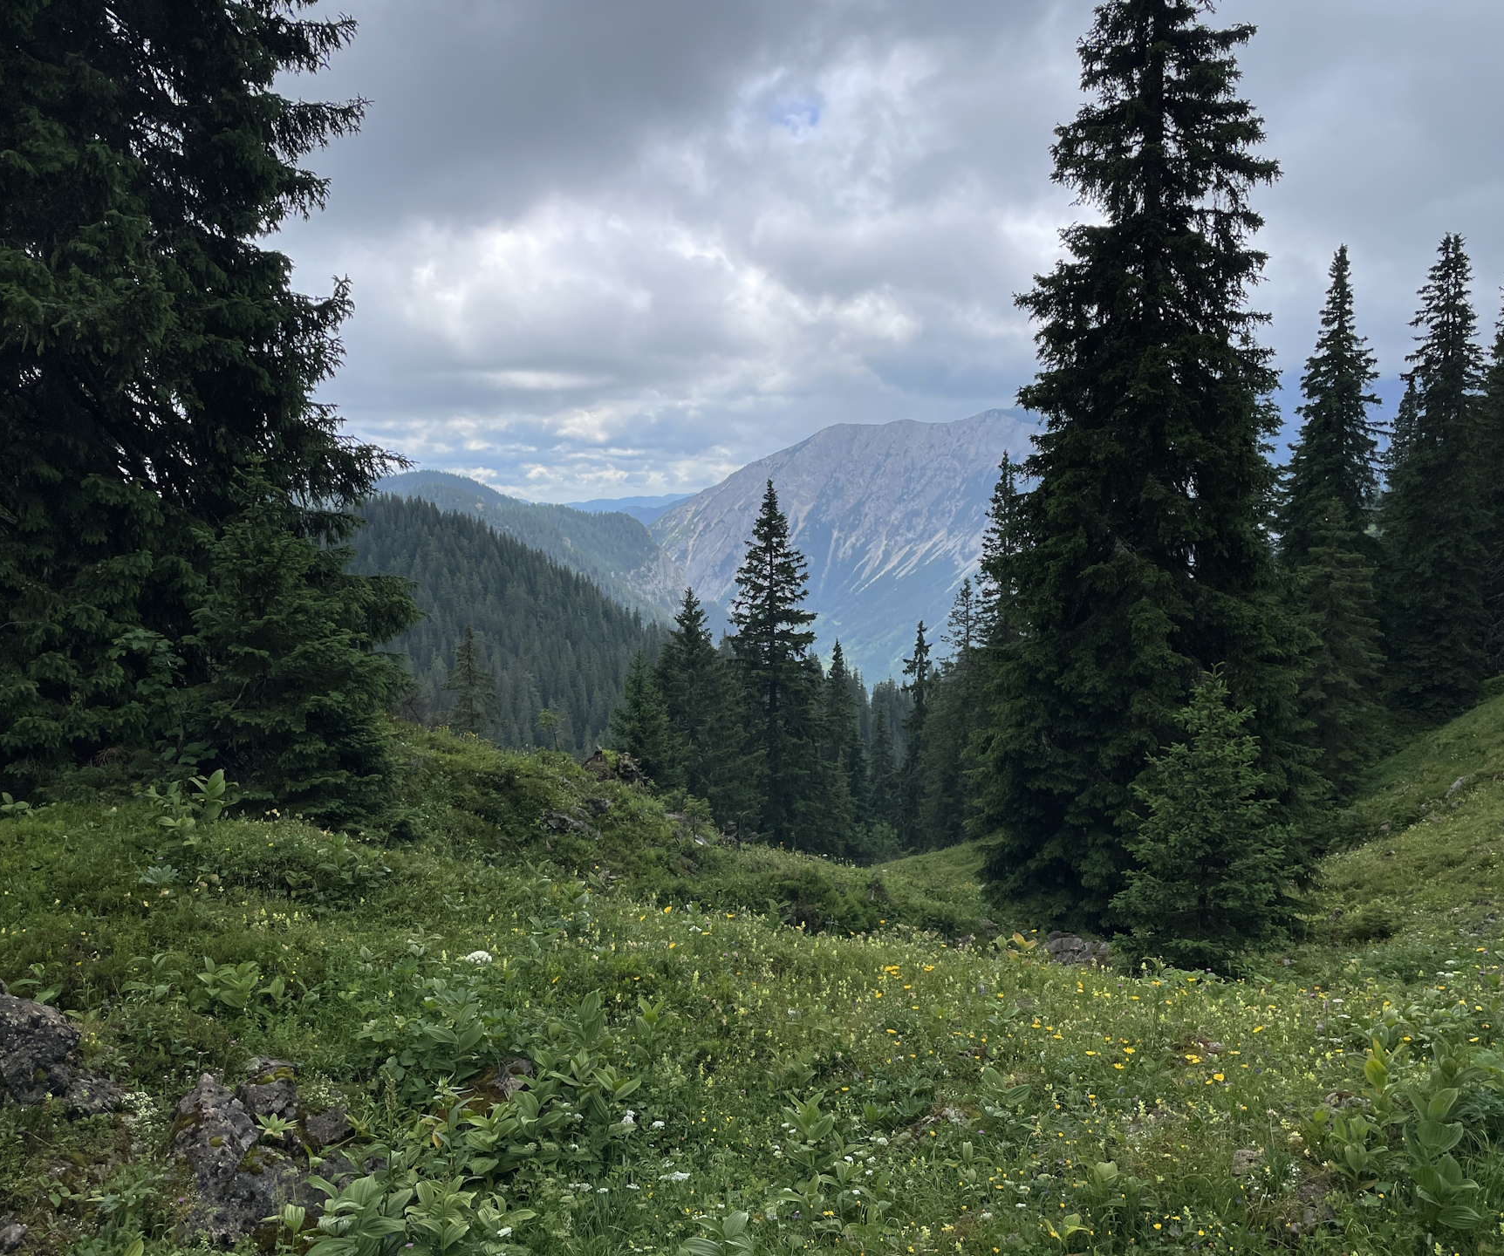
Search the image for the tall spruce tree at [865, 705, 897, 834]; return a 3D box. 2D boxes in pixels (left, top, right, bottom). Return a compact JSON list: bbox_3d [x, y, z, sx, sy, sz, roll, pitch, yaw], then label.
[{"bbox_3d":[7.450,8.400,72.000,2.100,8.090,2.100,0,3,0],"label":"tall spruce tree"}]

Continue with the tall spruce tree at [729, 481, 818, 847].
[{"bbox_3d":[0.770,1.680,45.000,3.460,13.720,3.460,0,3,0],"label":"tall spruce tree"}]

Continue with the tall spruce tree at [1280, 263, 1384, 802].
[{"bbox_3d":[15.760,-2.710,34.000,3.250,14.950,3.250,0,3,0],"label":"tall spruce tree"}]

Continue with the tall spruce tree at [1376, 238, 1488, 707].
[{"bbox_3d":[19.680,-4.170,36.000,3.440,13.930,3.440,0,3,0],"label":"tall spruce tree"}]

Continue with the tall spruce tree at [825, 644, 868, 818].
[{"bbox_3d":[4.130,5.180,58.000,2.410,9.120,2.410,0,3,0],"label":"tall spruce tree"}]

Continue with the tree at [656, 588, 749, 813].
[{"bbox_3d":[-1.990,3.020,46.000,3.540,8.950,3.540,0,3,0],"label":"tree"}]

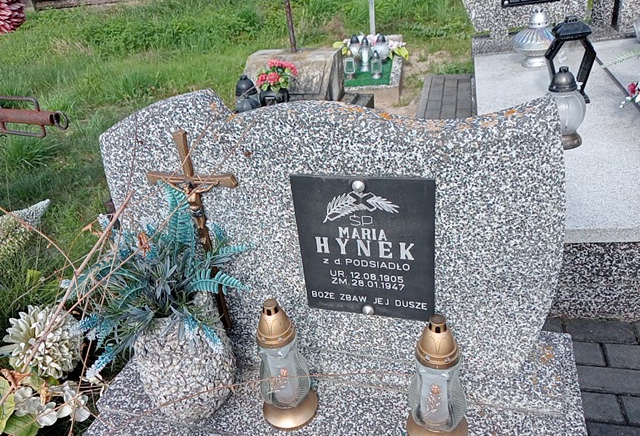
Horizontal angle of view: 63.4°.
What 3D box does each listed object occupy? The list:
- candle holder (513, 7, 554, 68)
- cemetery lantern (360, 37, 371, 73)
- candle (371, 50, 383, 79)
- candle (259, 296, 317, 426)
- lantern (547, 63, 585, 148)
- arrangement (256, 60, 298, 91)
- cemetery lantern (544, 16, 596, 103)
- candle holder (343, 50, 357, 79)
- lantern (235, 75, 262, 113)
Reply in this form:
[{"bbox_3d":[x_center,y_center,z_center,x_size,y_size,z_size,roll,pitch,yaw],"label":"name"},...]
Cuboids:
[{"bbox_3d":[1.217,-1.013,2.891,0.260,0.295,0.260,5,32,21],"label":"candle holder"},{"bbox_3d":[0.357,-1.293,4.082,0.092,0.260,0.090,-4,30,6],"label":"cemetery lantern"},{"bbox_3d":[0.425,-1.152,3.881,0.085,0.205,0.085,-4,30,7],"label":"candle"},{"bbox_3d":[-0.073,0.264,0.973,0.110,0.258,0.110,-12,30,-7],"label":"candle"},{"bbox_3d":[0.908,-0.419,1.946,0.180,0.285,0.180,7,33,24],"label":"lantern"},{"bbox_3d":[-0.271,-0.902,3.300,0.235,0.200,0.180,2,31,17],"label":"arrangement"},{"bbox_3d":[1.135,-0.725,2.359,0.200,0.355,0.165,0,31,13],"label":"cemetery lantern"},{"bbox_3d":[0.230,-1.174,3.944,0.085,0.225,0.080,-5,30,5],"label":"candle holder"},{"bbox_3d":[-0.458,-0.760,3.250,0.170,0.320,0.170,-11,30,-5],"label":"lantern"}]

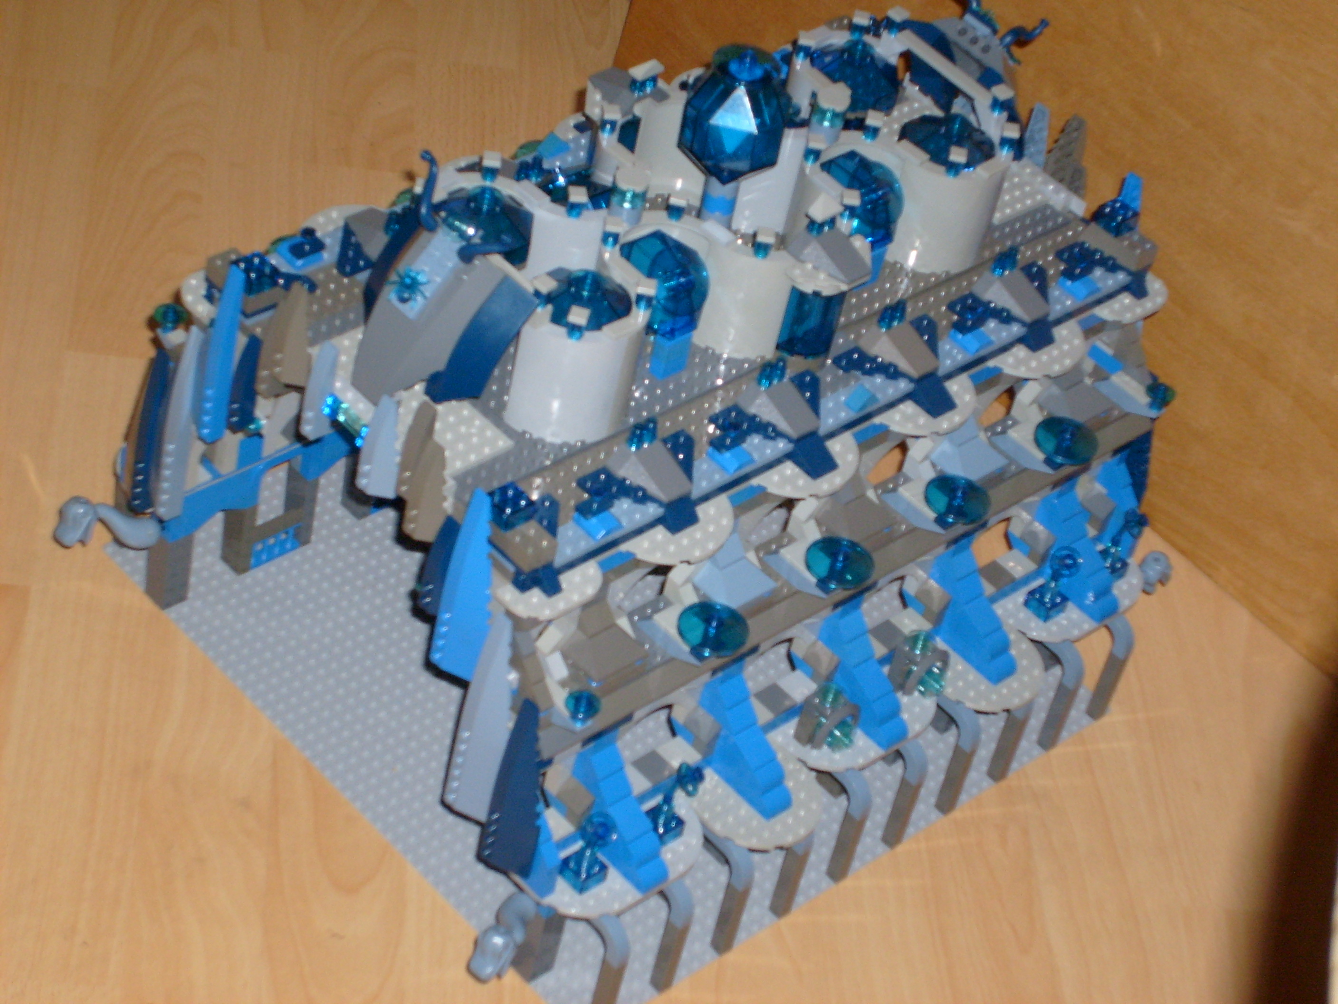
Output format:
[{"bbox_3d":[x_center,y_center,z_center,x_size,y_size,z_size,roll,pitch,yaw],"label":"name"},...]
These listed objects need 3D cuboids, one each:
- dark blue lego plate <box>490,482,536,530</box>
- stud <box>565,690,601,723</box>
[{"bbox_3d":[-0.068,0.001,1.334,0.016,0.011,0.016,-26,55,-36],"label":"dark blue lego plate"},{"bbox_3d":[-0.037,0.089,1.336,0.016,0.013,0.016,-27,56,-36],"label":"stud"}]

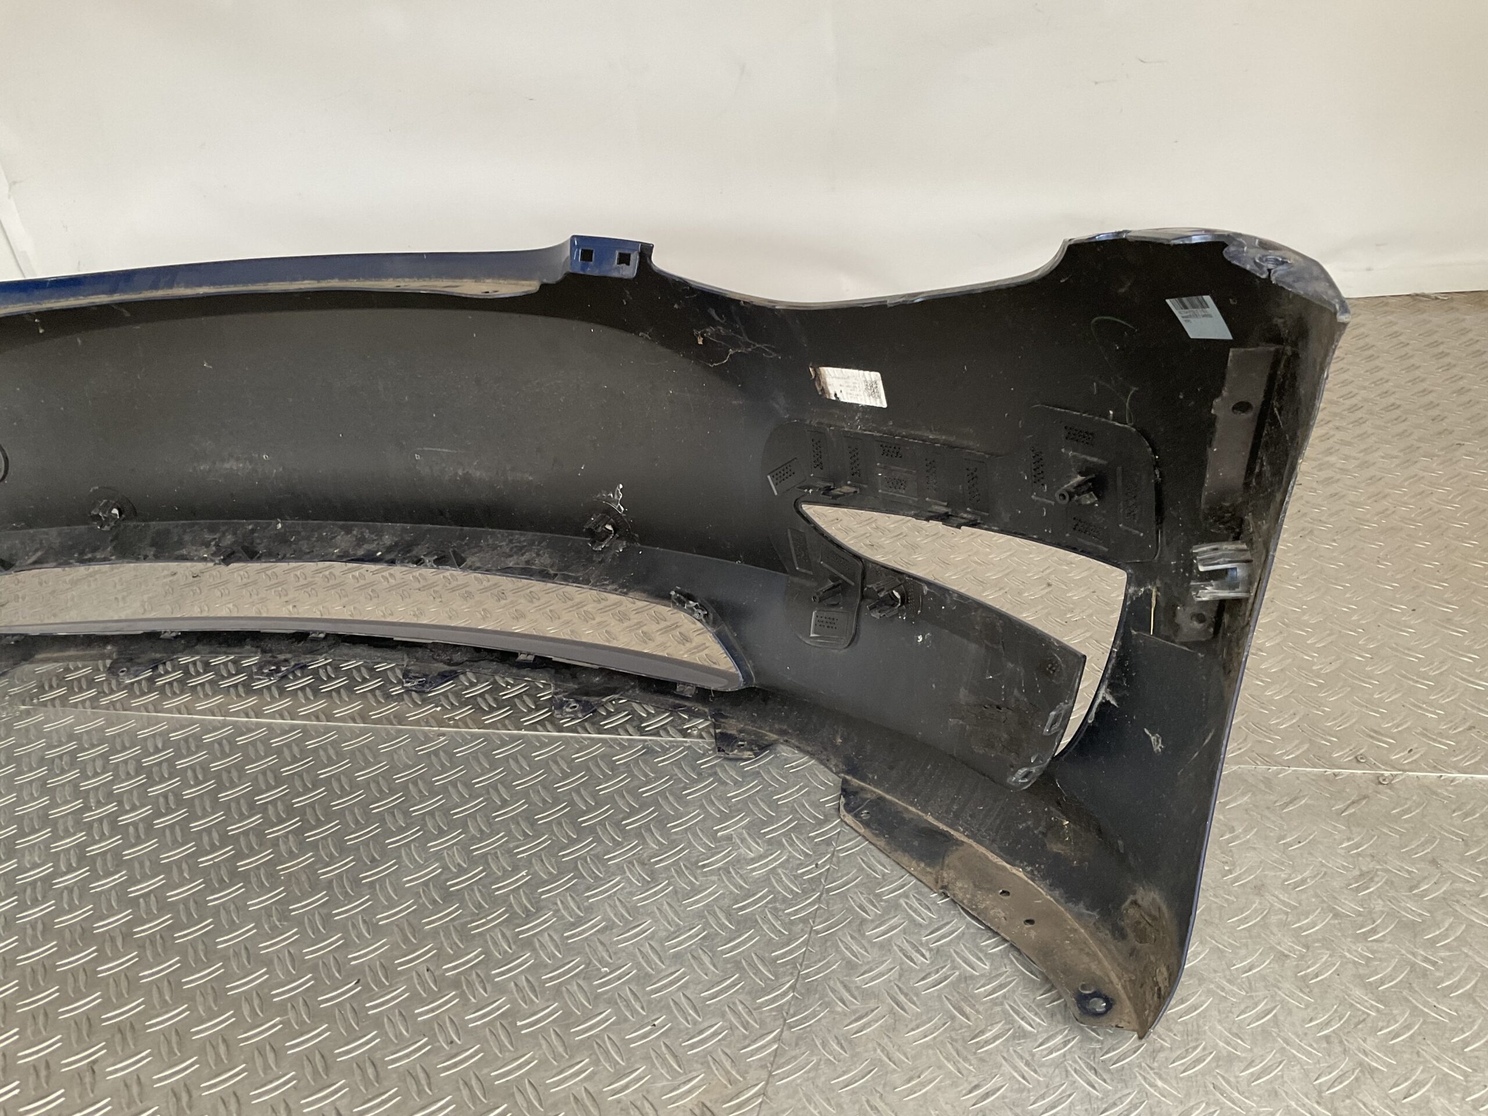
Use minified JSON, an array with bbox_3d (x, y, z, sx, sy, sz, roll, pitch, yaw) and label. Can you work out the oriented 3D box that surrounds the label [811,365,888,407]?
[{"bbox_3d":[0.078,-0.126,0.918,0.065,0.029,0.002,17,46,41],"label":"label"}]

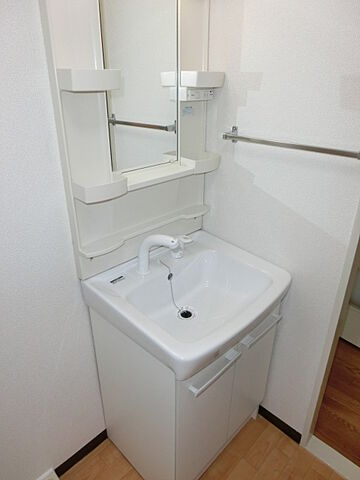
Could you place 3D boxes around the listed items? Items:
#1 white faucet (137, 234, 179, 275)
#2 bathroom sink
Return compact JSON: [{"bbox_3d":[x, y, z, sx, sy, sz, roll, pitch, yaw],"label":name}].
[{"bbox_3d":[-0.078,0.050,1.163,0.140,0.138,0.044,-1,26,-3],"label":"white faucet"},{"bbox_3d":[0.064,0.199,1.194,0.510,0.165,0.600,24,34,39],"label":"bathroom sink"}]

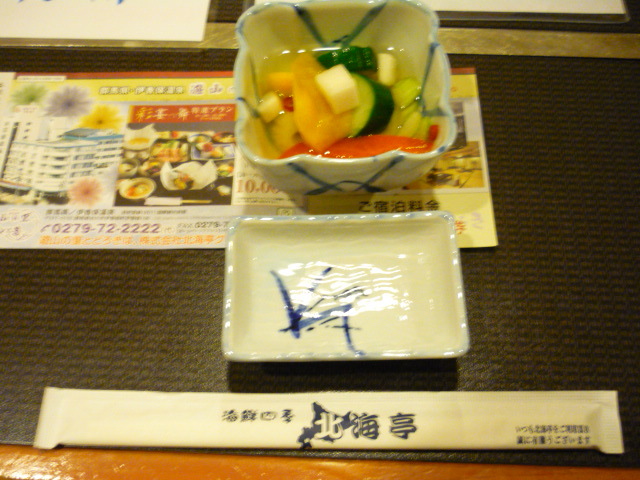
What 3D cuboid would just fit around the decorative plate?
[{"bbox_3d":[0.011,0.023,0.275,0.101,0.023,0.066,-1,67,0],"label":"decorative plate"}]

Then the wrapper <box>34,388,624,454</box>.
[{"bbox_3d":[0.004,0.076,0.260,0.247,0.008,0.025,0,67,0],"label":"wrapper"}]

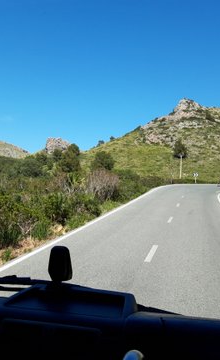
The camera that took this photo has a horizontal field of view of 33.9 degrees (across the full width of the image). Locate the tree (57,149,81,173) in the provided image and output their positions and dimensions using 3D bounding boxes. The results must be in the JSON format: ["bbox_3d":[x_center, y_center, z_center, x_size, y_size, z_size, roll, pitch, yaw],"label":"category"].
[{"bbox_3d":[-6.677,-3.097,58.000,3.780,3.860,3.900,1,2,0],"label":"tree"}]

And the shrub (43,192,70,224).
[{"bbox_3d":[-2.360,1.257,15.900,1.210,1.380,1.200,1,2,0],"label":"shrub"}]

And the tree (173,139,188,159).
[{"bbox_3d":[16.623,-7.427,85.000,3.730,4.660,3.400,1,2,0],"label":"tree"}]

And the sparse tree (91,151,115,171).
[{"bbox_3d":[-1.311,-3.364,63.000,4.110,3.510,4.000,1,2,0],"label":"sparse tree"}]

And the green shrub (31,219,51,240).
[{"bbox_3d":[-2.391,1.703,12.400,0.680,0.740,0.680,1,2,0],"label":"green shrub"}]

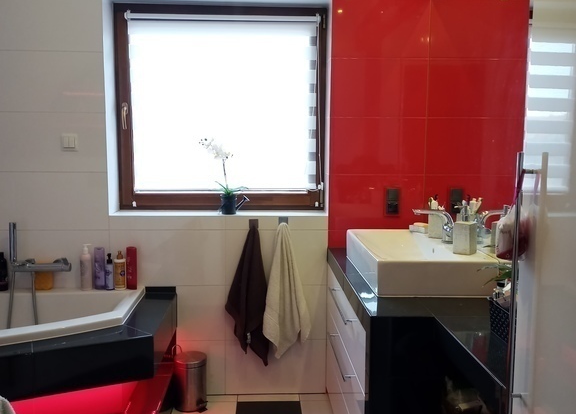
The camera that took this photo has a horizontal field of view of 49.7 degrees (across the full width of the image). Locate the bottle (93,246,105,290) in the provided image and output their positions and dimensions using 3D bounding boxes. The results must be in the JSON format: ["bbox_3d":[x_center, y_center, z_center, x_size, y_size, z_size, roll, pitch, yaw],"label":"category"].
[{"bbox_3d":[-0.969,0.313,3.201,0.055,0.222,0.040,0,6,-3],"label":"bottle"}]

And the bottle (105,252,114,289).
[{"bbox_3d":[-0.916,0.330,3.200,0.042,0.188,0.042,0,6,-3],"label":"bottle"}]

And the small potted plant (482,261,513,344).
[{"bbox_3d":[0.654,0.275,1.809,0.148,0.222,0.148,0,7,-3],"label":"small potted plant"}]

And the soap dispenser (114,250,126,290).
[{"bbox_3d":[-0.854,0.328,3.171,0.057,0.200,0.051,0,7,-3],"label":"soap dispenser"}]

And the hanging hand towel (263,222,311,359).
[{"bbox_3d":[-0.003,0.436,3.215,0.248,0.719,0.099,0,7,-3],"label":"hanging hand towel"}]

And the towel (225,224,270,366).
[{"bbox_3d":[-0.208,0.457,3.208,0.234,0.739,0.099,0,7,-3],"label":"towel"}]

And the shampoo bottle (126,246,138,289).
[{"bbox_3d":[-0.805,0.313,3.208,0.055,0.222,0.040,1,6,3],"label":"shampoo bottle"}]

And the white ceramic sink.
[{"bbox_3d":[0.522,0.218,2.594,0.433,0.135,0.701,0,7,-3],"label":"white ceramic sink"}]

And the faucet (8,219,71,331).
[{"bbox_3d":[-1.248,0.346,3.105,0.310,0.532,0.158,0,7,-3],"label":"faucet"}]

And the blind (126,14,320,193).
[{"bbox_3d":[-0.343,-0.546,3.359,1.030,0.950,0.050,0,6,-3],"label":"blind"}]

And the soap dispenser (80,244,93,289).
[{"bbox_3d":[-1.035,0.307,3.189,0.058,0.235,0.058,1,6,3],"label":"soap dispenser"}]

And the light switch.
[{"bbox_3d":[-1.093,-0.322,3.111,0.085,0.087,0.013,0,7,-3],"label":"light switch"}]

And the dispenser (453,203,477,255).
[{"bbox_3d":[0.686,0.086,2.407,0.072,0.190,0.066,5,8,37],"label":"dispenser"}]

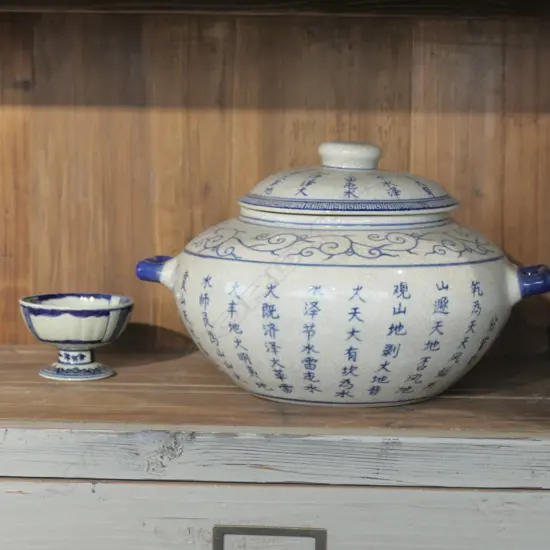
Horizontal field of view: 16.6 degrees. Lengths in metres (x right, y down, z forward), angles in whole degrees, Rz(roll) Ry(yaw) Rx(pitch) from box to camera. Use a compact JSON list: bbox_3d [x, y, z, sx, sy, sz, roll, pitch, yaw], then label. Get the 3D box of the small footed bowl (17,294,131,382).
[{"bbox_3d":[-0.182,0.058,1.742,0.105,0.068,0.105,1,8,0],"label":"small footed bowl"}]

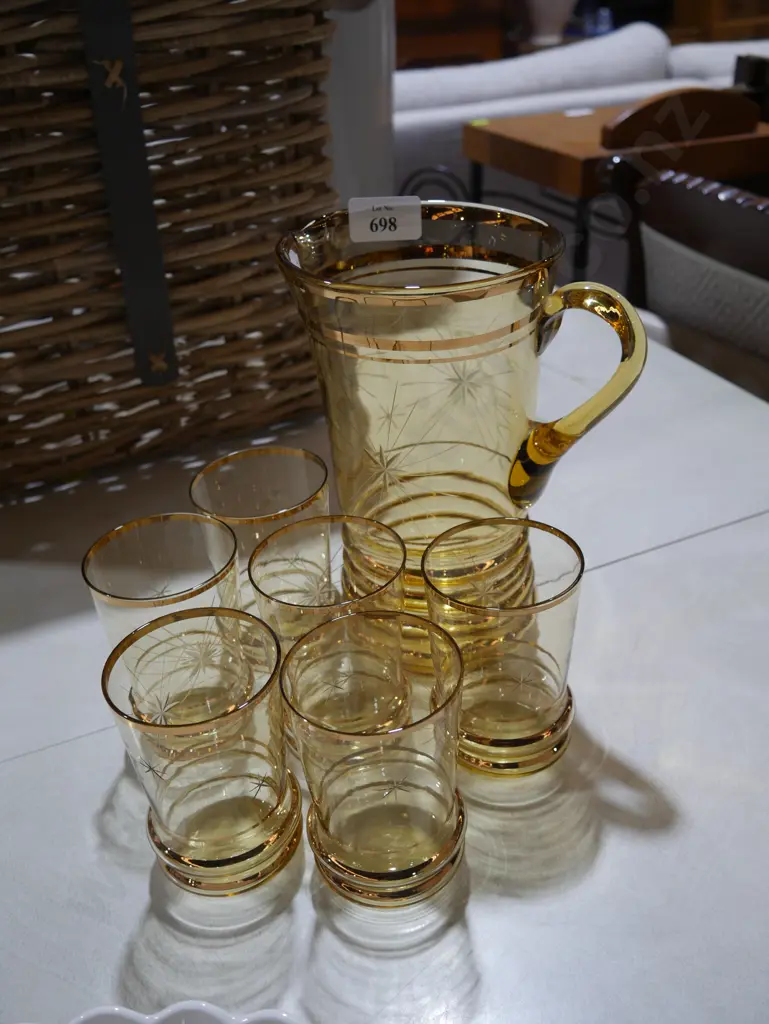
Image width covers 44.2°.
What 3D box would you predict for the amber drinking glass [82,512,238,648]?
[{"bbox_3d":[-0.098,0.061,0.456,0.069,0.100,0.069,-5,32,0],"label":"amber drinking glass"}]

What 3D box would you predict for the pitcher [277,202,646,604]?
[{"bbox_3d":[0.039,-0.029,0.476,0.175,0.212,0.129,12,36,25],"label":"pitcher"}]

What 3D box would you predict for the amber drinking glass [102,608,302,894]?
[{"bbox_3d":[-0.070,0.100,0.390,0.069,0.100,0.069,-5,32,0],"label":"amber drinking glass"}]

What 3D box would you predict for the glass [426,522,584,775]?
[{"bbox_3d":[0.054,0.063,0.433,0.069,0.100,0.069,-5,32,0],"label":"glass"}]

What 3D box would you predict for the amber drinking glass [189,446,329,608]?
[{"bbox_3d":[-0.060,0.027,0.505,0.069,0.100,0.069,-5,32,0],"label":"amber drinking glass"}]

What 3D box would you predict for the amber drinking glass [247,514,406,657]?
[{"bbox_3d":[-0.021,0.062,0.444,0.069,0.100,0.069,-5,32,0],"label":"amber drinking glass"}]

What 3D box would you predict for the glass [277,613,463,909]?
[{"bbox_3d":[-0.001,0.101,0.380,0.069,0.100,0.069,-5,32,0],"label":"glass"}]

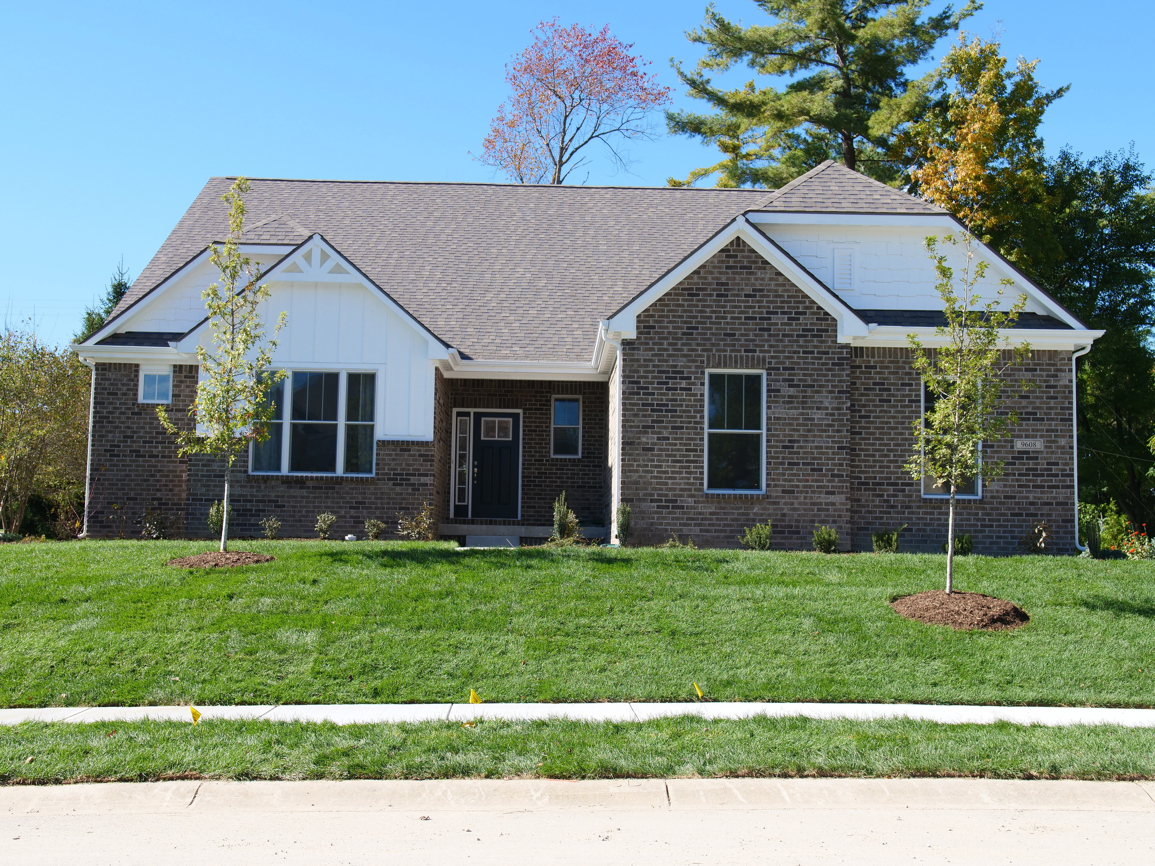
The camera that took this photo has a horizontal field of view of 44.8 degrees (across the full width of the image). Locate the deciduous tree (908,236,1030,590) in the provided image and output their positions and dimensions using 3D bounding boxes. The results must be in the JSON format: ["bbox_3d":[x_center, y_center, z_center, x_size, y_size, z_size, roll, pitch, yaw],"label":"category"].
[{"bbox_3d":[4.439,-0.266,15.884,1.383,4.118,1.380,1,-6,0],"label":"deciduous tree"}]

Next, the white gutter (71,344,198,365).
[{"bbox_3d":[-7.393,-1.318,23.526,2.052,0.250,0.420,1,-5,-1],"label":"white gutter"}]

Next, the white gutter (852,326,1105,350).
[{"bbox_3d":[5.856,-1.398,20.646,3.750,0.260,0.380,1,-6,0],"label":"white gutter"}]

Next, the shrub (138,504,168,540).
[{"bbox_3d":[-6.955,1.466,22.955,0.500,0.610,0.475,1,-5,-1],"label":"shrub"}]

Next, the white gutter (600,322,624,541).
[{"bbox_3d":[0.481,-0.010,20.279,0.330,3.220,0.450,1,-5,-1],"label":"white gutter"}]

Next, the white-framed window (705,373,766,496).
[{"bbox_3d":[2.311,-0.024,20.505,0.899,1.817,0.100,1,-5,-1],"label":"white-framed window"}]

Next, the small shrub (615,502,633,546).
[{"bbox_3d":[0.655,1.302,19.930,0.244,0.615,0.260,1,-5,-1],"label":"small shrub"}]

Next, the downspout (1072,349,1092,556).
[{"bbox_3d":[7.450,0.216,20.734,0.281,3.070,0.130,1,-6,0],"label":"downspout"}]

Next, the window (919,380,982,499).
[{"bbox_3d":[5.528,0.076,20.699,0.917,1.821,0.100,1,-5,-1],"label":"window"}]

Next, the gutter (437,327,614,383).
[{"bbox_3d":[-0.879,-1.291,22.615,2.950,0.270,4.600,1,-5,-1],"label":"gutter"}]

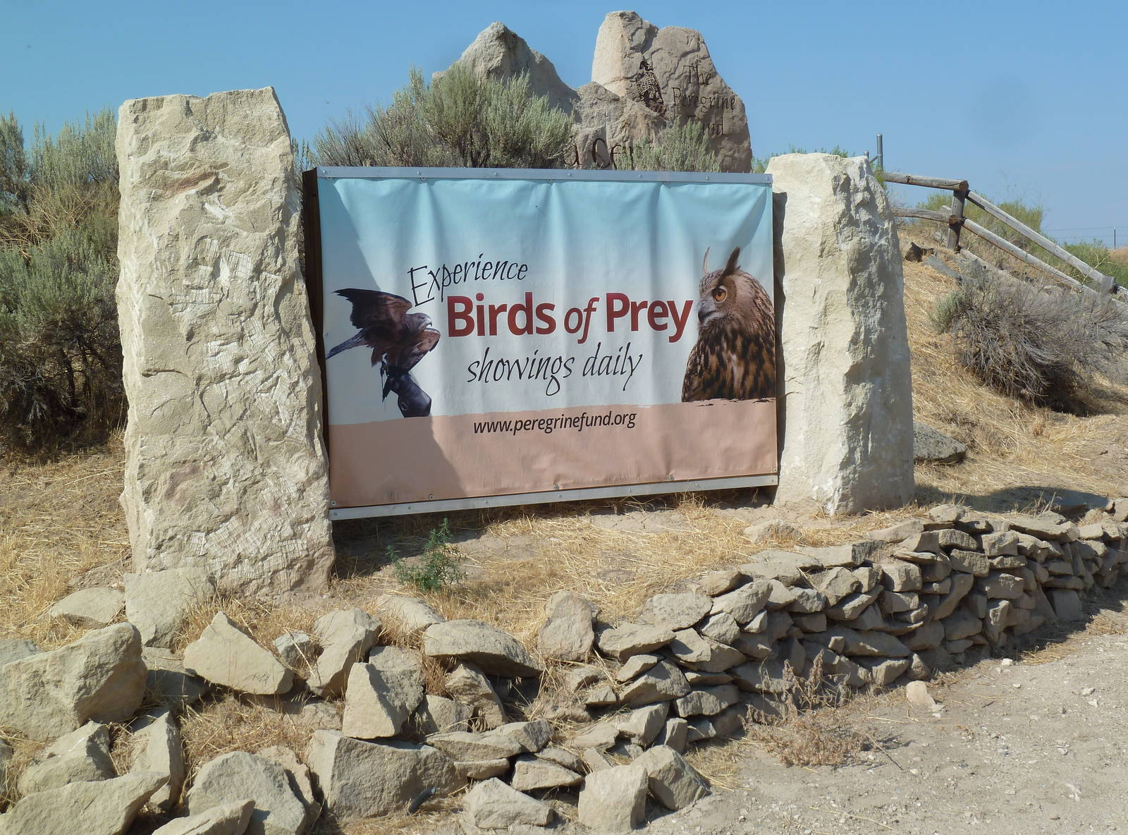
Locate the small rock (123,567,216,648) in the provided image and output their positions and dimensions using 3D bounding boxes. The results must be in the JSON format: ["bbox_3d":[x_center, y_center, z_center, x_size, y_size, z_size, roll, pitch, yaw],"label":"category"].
[{"bbox_3d":[-1.562,0.752,7.100,0.360,0.290,0.240,-2,4,-15],"label":"small rock"}]

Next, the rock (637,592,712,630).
[{"bbox_3d":[0.417,0.729,6.750,0.270,0.110,0.220,-2,4,-5],"label":"rock"}]

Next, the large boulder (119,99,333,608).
[{"bbox_3d":[-1.409,-0.298,7.310,0.730,1.980,0.430,-4,4,-27],"label":"large boulder"}]

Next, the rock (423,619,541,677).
[{"bbox_3d":[-0.292,0.826,6.420,0.400,0.160,0.250,-2,4,-8],"label":"rock"}]

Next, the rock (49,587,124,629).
[{"bbox_3d":[-1.944,0.777,7.300,0.300,0.130,0.240,-2,4,-10],"label":"rock"}]

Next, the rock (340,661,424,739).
[{"bbox_3d":[-0.616,0.958,6.080,0.260,0.235,0.220,-2,4,-6],"label":"rock"}]

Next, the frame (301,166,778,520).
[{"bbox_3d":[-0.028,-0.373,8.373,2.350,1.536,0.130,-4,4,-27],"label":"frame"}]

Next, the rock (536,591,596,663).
[{"bbox_3d":[0.011,0.747,6.420,0.200,0.230,0.160,-2,4,0],"label":"rock"}]

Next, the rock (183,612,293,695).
[{"bbox_3d":[-1.155,0.837,6.350,0.370,0.240,0.270,-3,4,-15],"label":"rock"}]

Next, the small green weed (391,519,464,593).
[{"bbox_3d":[-0.557,0.565,7.350,0.290,0.275,0.260,-1,4,0],"label":"small green weed"}]

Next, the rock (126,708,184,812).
[{"bbox_3d":[-1.308,1.093,5.750,0.180,0.270,0.230,-2,4,-10],"label":"rock"}]

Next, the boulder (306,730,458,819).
[{"bbox_3d":[-0.571,1.124,5.650,0.440,0.225,0.250,-3,4,-25],"label":"boulder"}]

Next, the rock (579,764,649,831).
[{"bbox_3d":[0.151,1.156,5.450,0.190,0.180,0.160,0,4,12],"label":"rock"}]

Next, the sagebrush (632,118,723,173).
[{"bbox_3d":[0.846,-1.909,13.500,0.700,0.680,0.650,-1,4,0],"label":"sagebrush"}]

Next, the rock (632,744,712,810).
[{"bbox_3d":[0.339,1.126,5.620,0.220,0.170,0.180,-3,4,-20],"label":"rock"}]

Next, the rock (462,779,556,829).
[{"bbox_3d":[-0.168,1.172,5.450,0.265,0.130,0.180,-2,4,-10],"label":"rock"}]

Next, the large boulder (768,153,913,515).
[{"bbox_3d":[1.382,-0.436,9.102,0.460,1.780,0.580,-4,4,-27],"label":"large boulder"}]

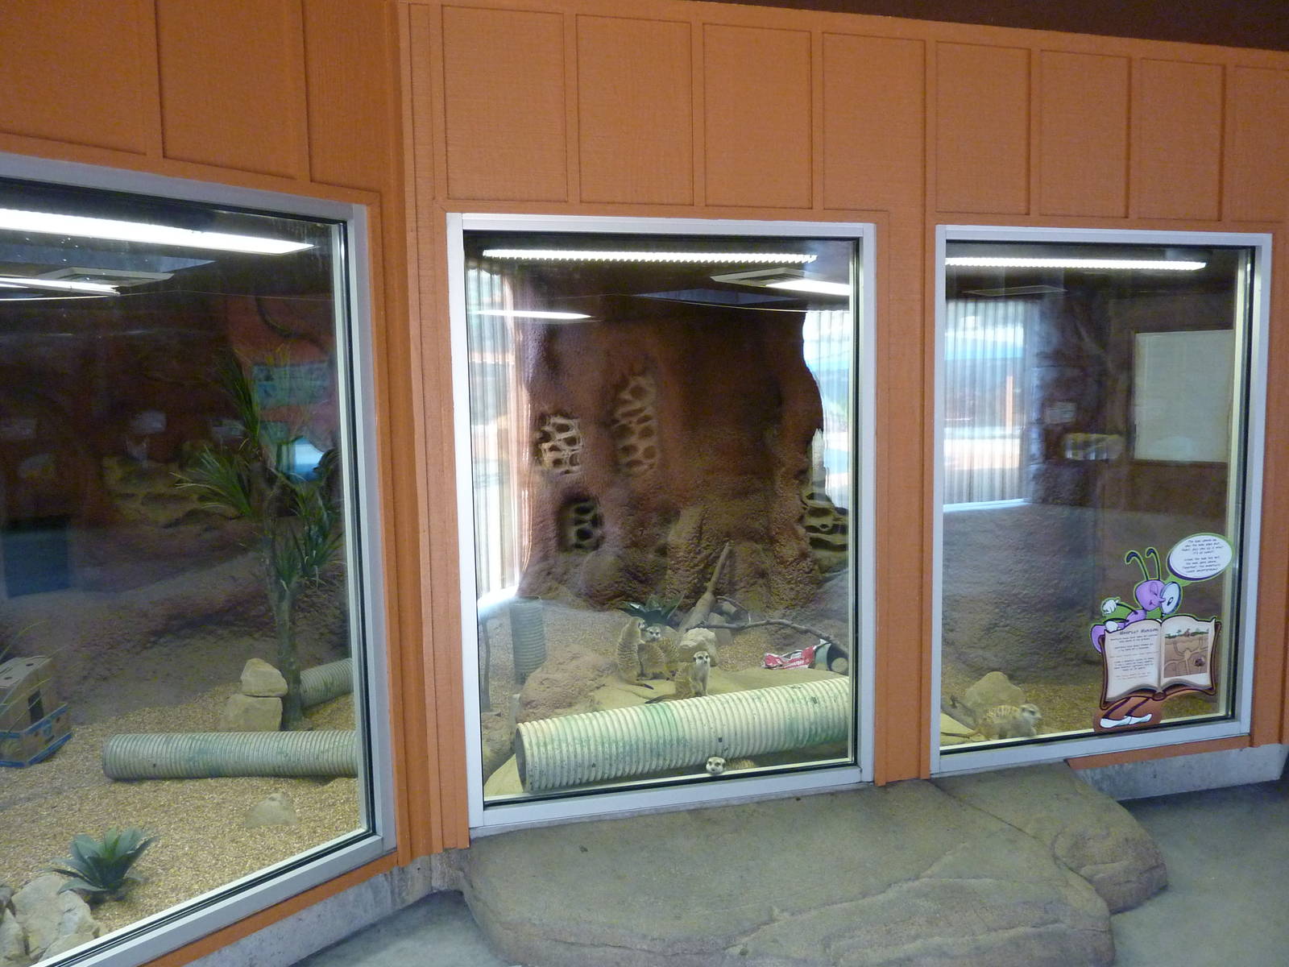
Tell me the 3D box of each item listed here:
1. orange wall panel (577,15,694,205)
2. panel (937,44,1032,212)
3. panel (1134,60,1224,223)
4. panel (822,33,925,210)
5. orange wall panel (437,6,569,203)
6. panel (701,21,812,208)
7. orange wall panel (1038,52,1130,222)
[{"bbox_3d":[-0.025,-1.155,2.906,0.364,0.558,0.030,-3,5,-14],"label":"orange wall panel"},{"bbox_3d":[1.159,-1.207,3.192,0.364,0.558,0.030,-3,5,-14],"label":"panel"},{"bbox_3d":[1.948,-1.242,3.382,0.364,0.558,0.030,-3,5,-14],"label":"panel"},{"bbox_3d":[0.764,-1.190,3.096,0.364,0.558,0.030,-3,5,-14],"label":"panel"},{"bbox_3d":[-0.420,-1.138,2.810,0.364,0.558,0.030,-3,5,-14],"label":"orange wall panel"},{"bbox_3d":[0.370,-1.172,3.001,0.364,0.558,0.030,-3,5,-14],"label":"panel"},{"bbox_3d":[1.554,-1.224,3.287,0.364,0.558,0.030,-3,5,-14],"label":"orange wall panel"}]

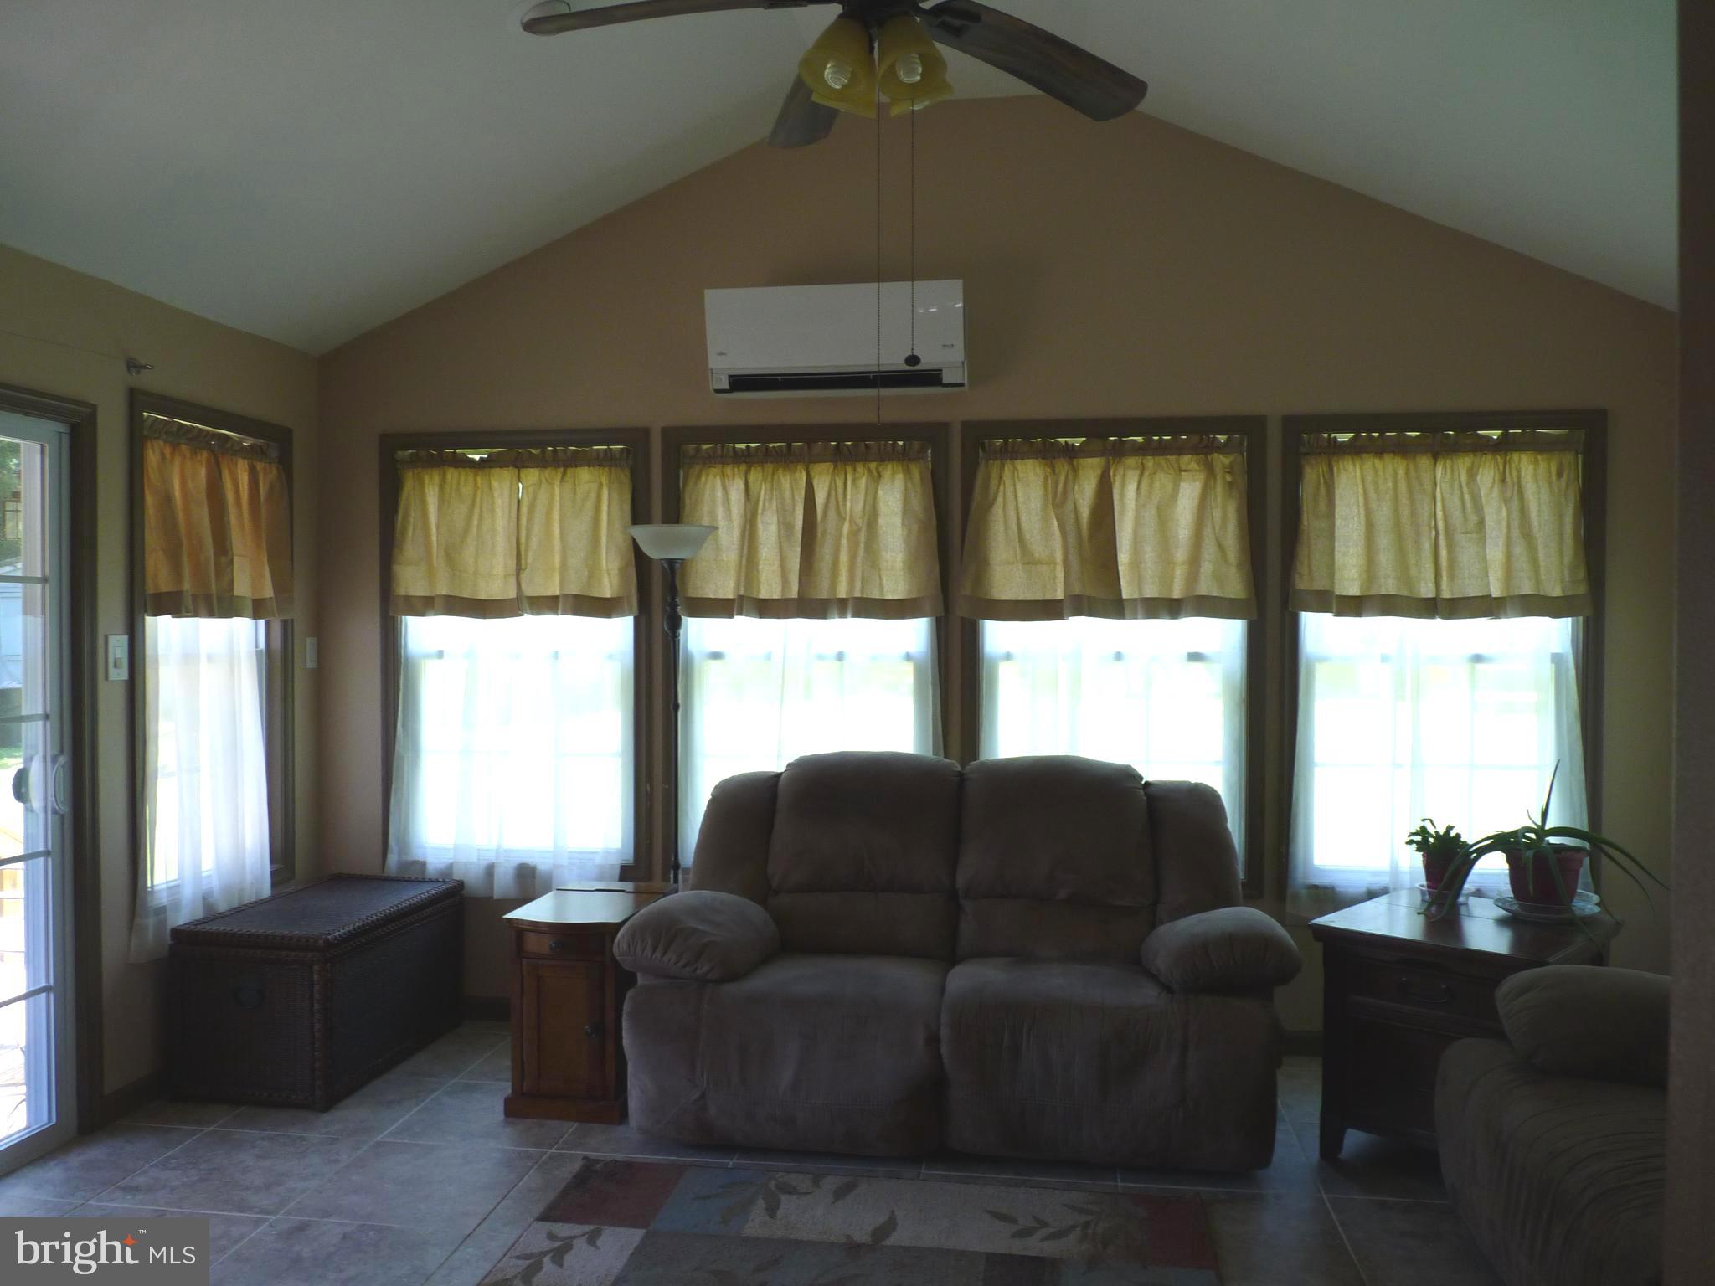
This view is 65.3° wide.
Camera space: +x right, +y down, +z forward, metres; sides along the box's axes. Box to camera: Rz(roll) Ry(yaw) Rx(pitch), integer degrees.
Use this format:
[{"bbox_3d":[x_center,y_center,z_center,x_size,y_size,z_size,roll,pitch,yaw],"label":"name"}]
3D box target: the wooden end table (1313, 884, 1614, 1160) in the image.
[{"bbox_3d":[1.632,1.074,3.593,0.595,0.650,0.615,1,1,44],"label":"wooden end table"}]

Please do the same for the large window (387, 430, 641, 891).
[{"bbox_3d":[-1.241,0.040,4.849,1.018,1.619,0.100,0,1,8],"label":"large window"}]

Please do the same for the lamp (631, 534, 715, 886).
[{"bbox_3d":[-0.620,0.489,4.527,0.310,1.785,0.310,0,1,8],"label":"lamp"}]

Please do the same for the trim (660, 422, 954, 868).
[{"bbox_3d":[-0.183,0.043,4.694,1.018,1.619,0.100,0,1,8],"label":"trim"}]

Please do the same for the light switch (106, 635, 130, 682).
[{"bbox_3d":[-2.138,0.044,3.885,0.017,0.131,0.084,0,1,8],"label":"light switch"}]

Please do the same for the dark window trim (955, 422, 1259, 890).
[{"bbox_3d":[0.863,0.047,4.541,1.018,1.619,0.100,0,1,8],"label":"dark window trim"}]

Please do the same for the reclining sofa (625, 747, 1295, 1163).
[{"bbox_3d":[0.287,0.871,4.035,1.880,1.040,0.980,0,1,8],"label":"reclining sofa"}]

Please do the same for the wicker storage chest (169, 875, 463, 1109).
[{"bbox_3d":[-1.737,1.117,4.396,0.514,0.532,0.876,0,1,8],"label":"wicker storage chest"}]

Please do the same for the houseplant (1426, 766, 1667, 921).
[{"bbox_3d":[1.845,0.537,3.630,0.600,0.425,0.440,0,1,8],"label":"houseplant"}]

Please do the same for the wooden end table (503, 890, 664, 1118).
[{"bbox_3d":[-0.818,1.087,4.075,0.378,0.604,0.585,0,1,8],"label":"wooden end table"}]

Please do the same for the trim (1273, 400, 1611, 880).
[{"bbox_3d":[1.916,0.050,4.386,1.018,1.619,0.100,0,1,8],"label":"trim"}]

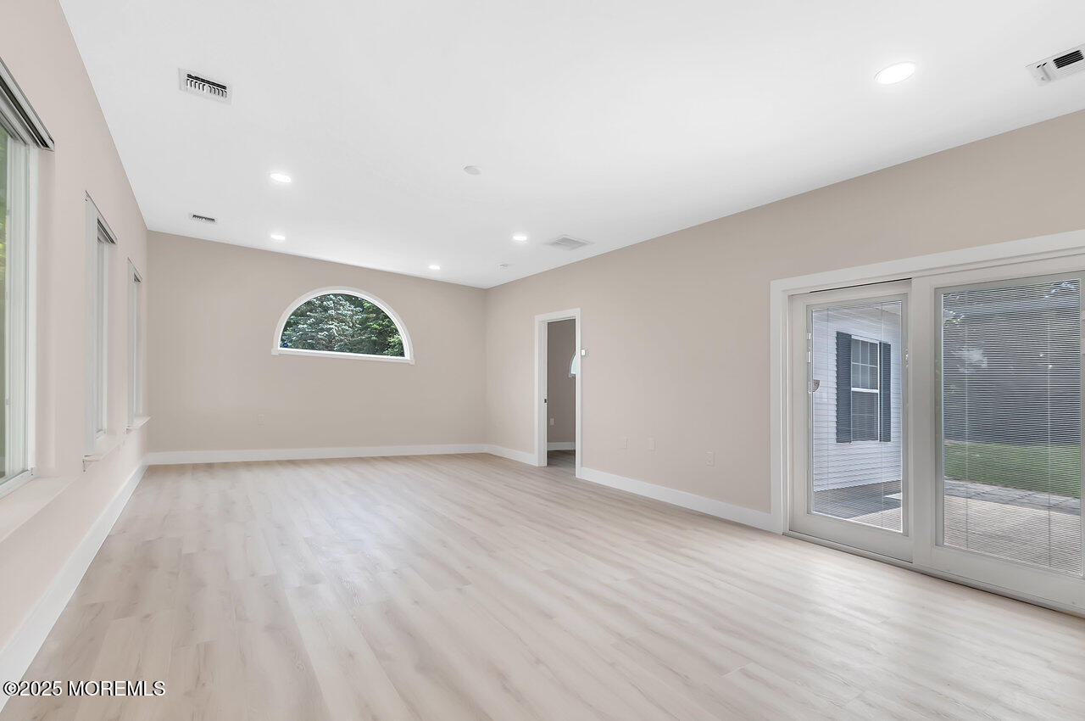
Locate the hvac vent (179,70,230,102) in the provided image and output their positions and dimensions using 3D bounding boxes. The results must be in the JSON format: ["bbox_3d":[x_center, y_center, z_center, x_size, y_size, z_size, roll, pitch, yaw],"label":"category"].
[{"bbox_3d":[-1.920,-1.556,2.570,0.240,0.030,0.230,2,-2,-37],"label":"hvac vent"}]

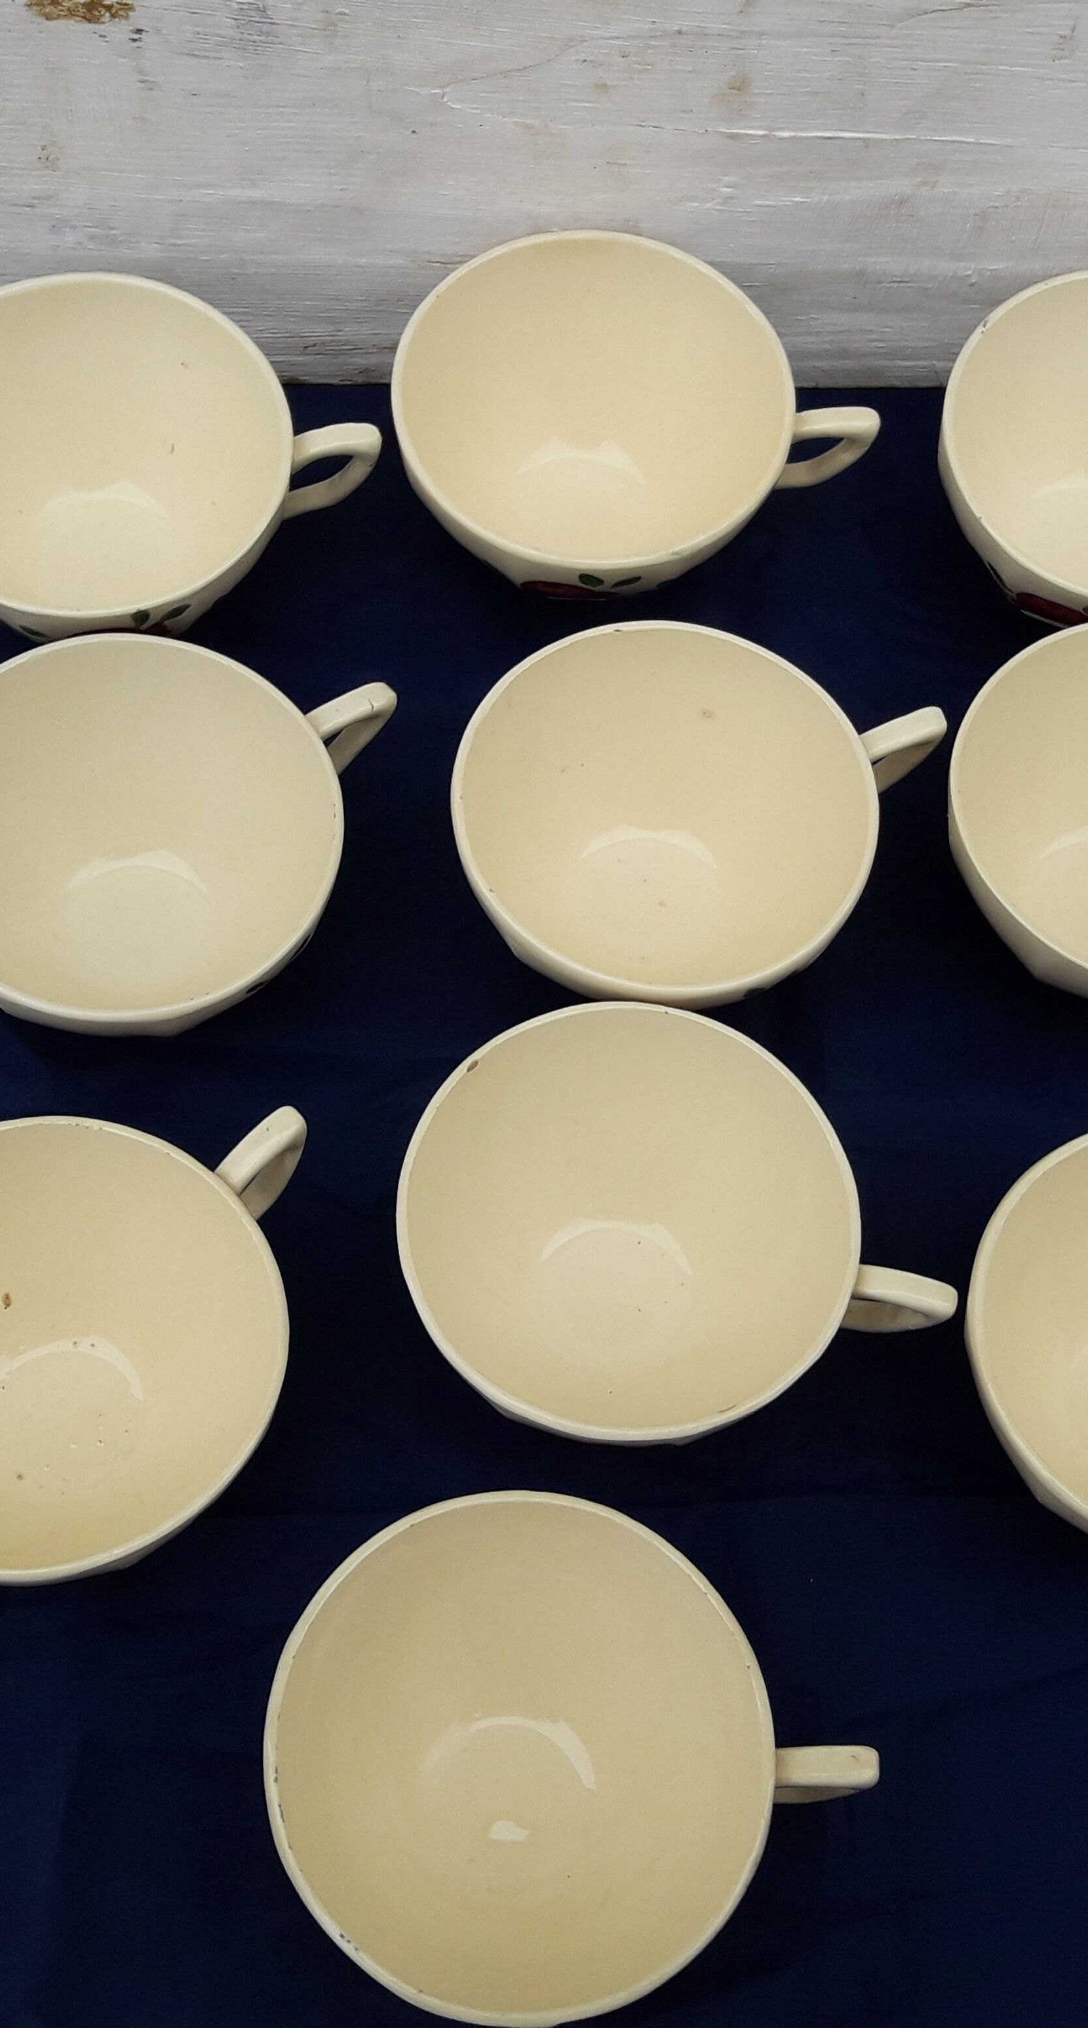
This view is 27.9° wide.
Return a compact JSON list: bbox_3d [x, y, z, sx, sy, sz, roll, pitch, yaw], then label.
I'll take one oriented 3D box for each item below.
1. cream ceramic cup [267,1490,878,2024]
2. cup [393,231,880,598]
[{"bbox_3d":[0.005,0.154,0.453,0.122,0.054,0.100,4,68,-1],"label":"cream ceramic cup"},{"bbox_3d":[0.022,-0.144,0.570,0.122,0.054,0.100,0,68,-3],"label":"cup"}]

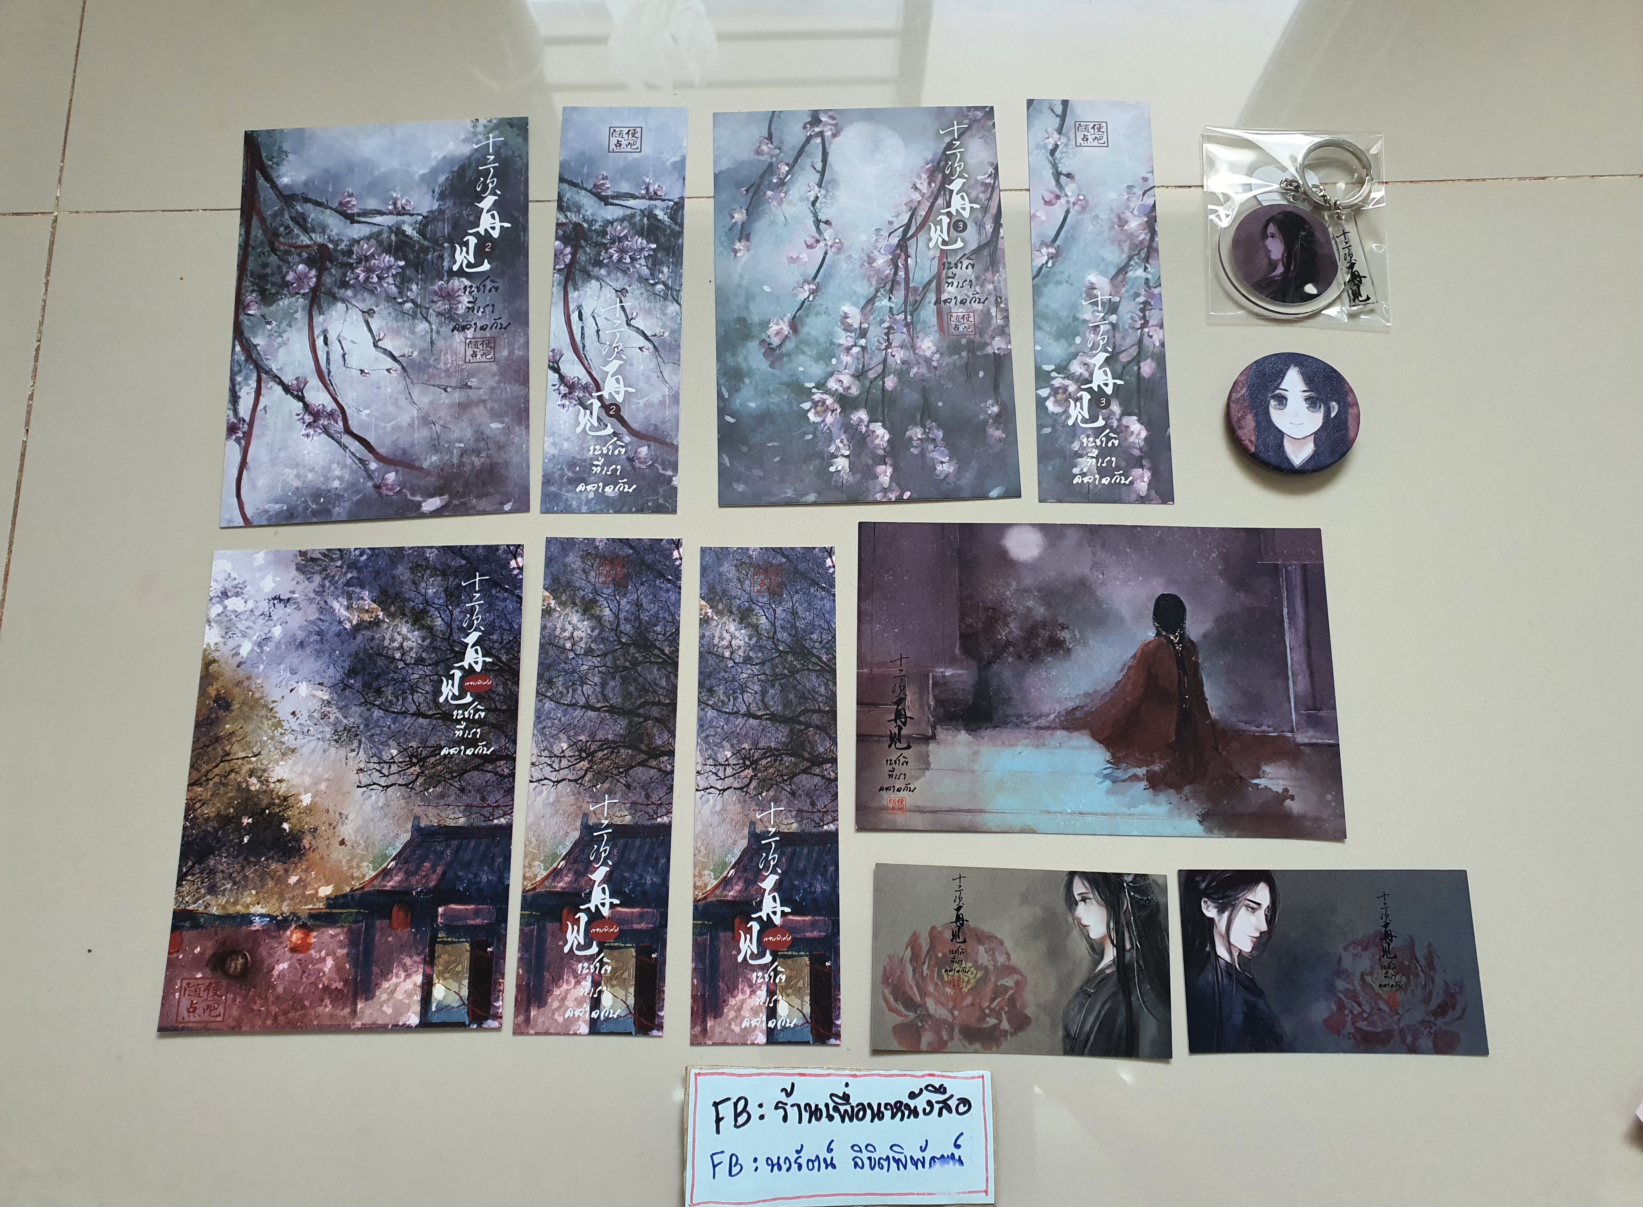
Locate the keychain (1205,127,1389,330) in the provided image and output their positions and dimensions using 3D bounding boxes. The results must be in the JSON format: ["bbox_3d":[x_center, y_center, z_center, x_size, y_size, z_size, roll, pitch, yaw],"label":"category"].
[{"bbox_3d":[0.167,-0.133,0.434,0.064,0.008,0.078,2,75,0],"label":"keychain"}]

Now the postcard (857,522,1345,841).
[{"bbox_3d":[0.088,0.023,0.396,0.153,0.002,0.101,1,75,0],"label":"postcard"}]

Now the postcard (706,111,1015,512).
[{"bbox_3d":[0.014,-0.107,0.429,0.102,0.002,0.151,-2,75,-1],"label":"postcard"}]

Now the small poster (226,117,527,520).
[{"bbox_3d":[-0.152,-0.101,0.427,0.102,0.002,0.151,-3,75,-1],"label":"small poster"}]

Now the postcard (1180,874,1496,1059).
[{"bbox_3d":[0.154,0.108,0.374,0.089,0.002,0.054,0,75,0],"label":"postcard"}]

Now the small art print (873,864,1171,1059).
[{"bbox_3d":[0.061,0.108,0.373,0.089,0.002,0.054,2,75,0],"label":"small art print"}]

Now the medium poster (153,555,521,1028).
[{"bbox_3d":[-0.147,0.054,0.386,0.102,0.002,0.151,-1,75,0],"label":"medium poster"}]

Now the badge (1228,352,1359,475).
[{"bbox_3d":[0.160,-0.064,0.417,0.045,0.005,0.045,0,75,0],"label":"badge"}]

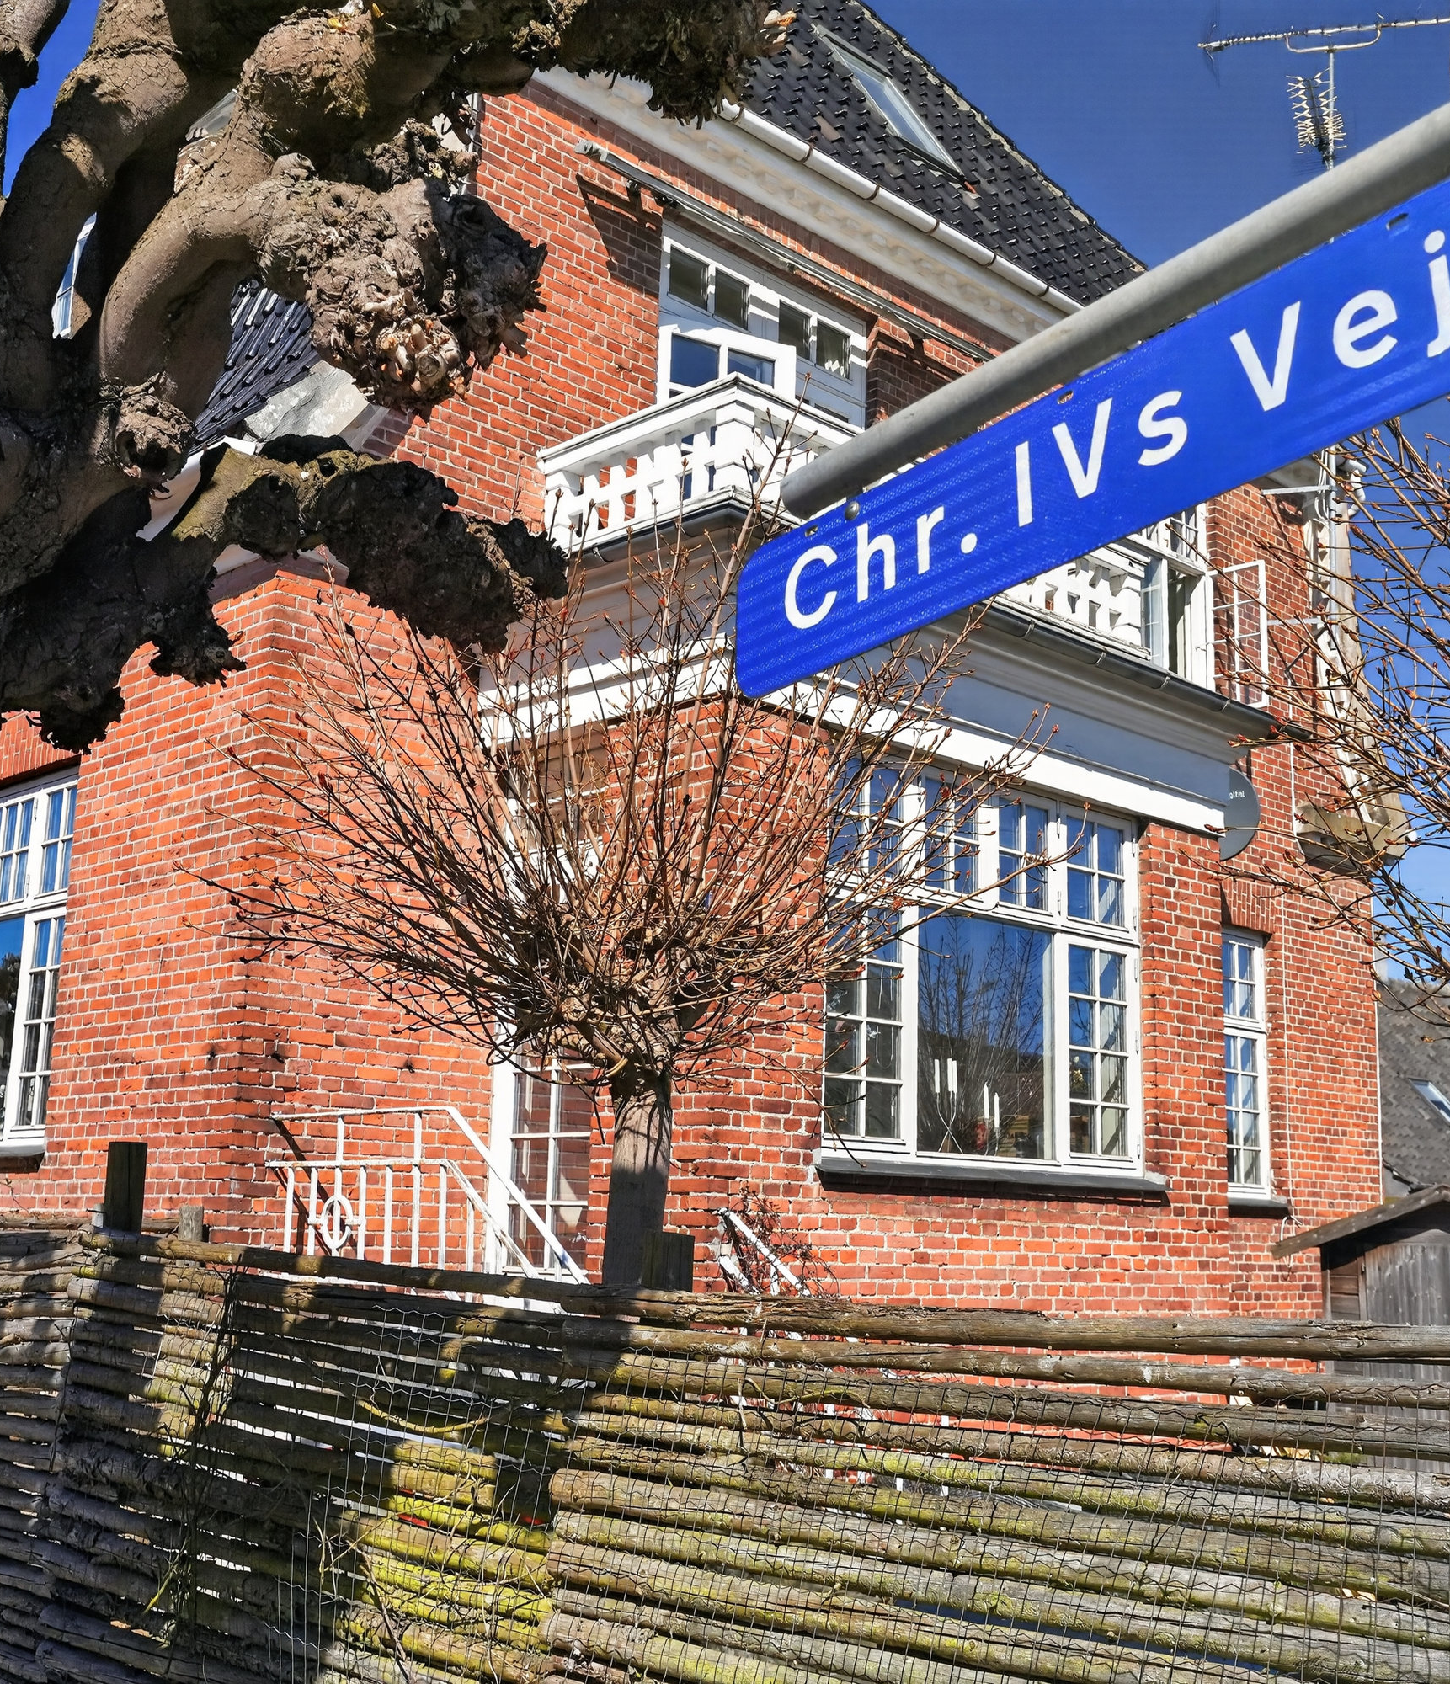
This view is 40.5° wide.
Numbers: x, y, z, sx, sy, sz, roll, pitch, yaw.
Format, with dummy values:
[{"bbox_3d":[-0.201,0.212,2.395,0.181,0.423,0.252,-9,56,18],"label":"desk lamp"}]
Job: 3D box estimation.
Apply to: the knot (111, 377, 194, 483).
[{"bbox_3d":[-1.134,-0.811,3.900,0.165,0.205,0.160,9,-13,-32],"label":"knot"}]

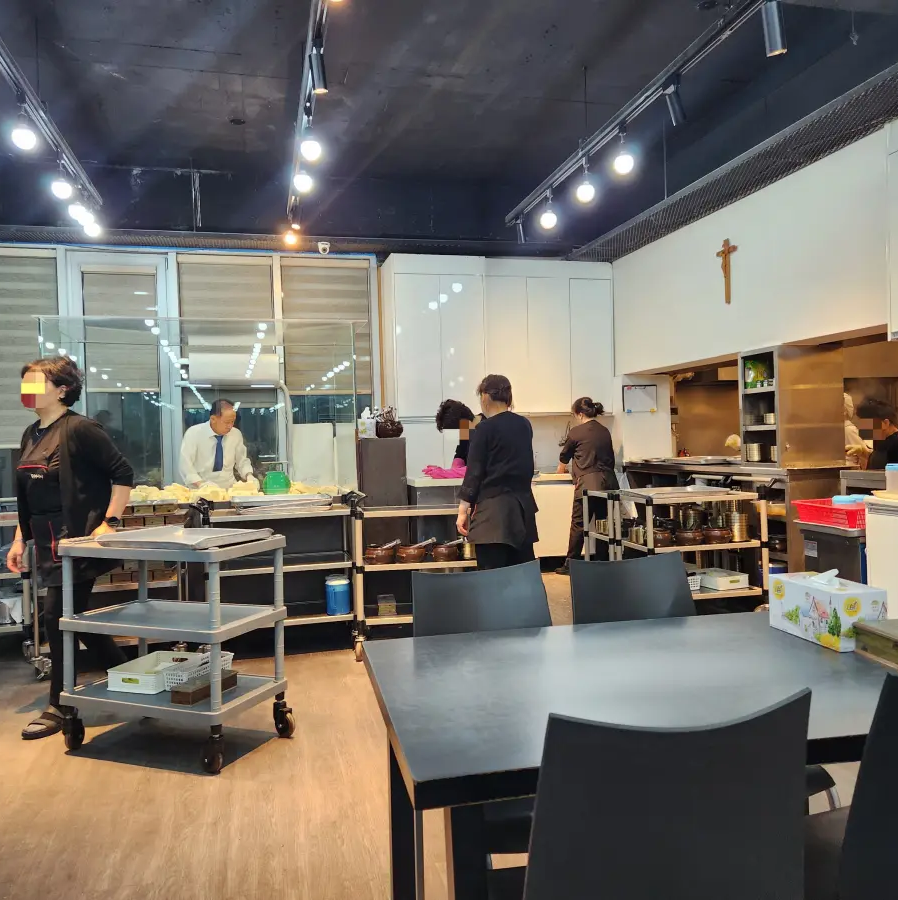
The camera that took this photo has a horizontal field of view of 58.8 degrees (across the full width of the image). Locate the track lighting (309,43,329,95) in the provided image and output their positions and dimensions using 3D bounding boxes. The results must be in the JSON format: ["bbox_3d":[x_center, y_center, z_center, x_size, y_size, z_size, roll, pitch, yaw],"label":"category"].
[{"bbox_3d":[-0.559,-1.646,3.440,0.085,0.203,0.075,-2,1,-14],"label":"track lighting"}]

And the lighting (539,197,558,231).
[{"bbox_3d":[0.718,-1.714,5.755,0.120,0.220,0.120,-1,1,0],"label":"lighting"}]

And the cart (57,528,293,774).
[{"bbox_3d":[-1.102,0.772,3.218,0.780,0.830,0.460,-1,1,23],"label":"cart"}]

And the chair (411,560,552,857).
[{"bbox_3d":[0.177,0.739,1.887,0.430,0.860,0.550,-2,1,-19],"label":"chair"}]

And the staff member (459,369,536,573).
[{"bbox_3d":[0.273,0.367,4.388,0.430,1.575,0.290,-2,1,-32],"label":"staff member"}]

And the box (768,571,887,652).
[{"bbox_3d":[0.852,0.360,1.802,0.118,0.126,0.246,-2,1,-11],"label":"box"}]

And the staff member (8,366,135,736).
[{"bbox_3d":[-1.700,0.393,3.580,0.520,1.610,0.520,-1,1,38],"label":"staff member"}]

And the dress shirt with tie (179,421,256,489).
[{"bbox_3d":[-1.635,0.040,5.623,0.510,0.530,0.330,-2,1,-25],"label":"dress shirt with tie"}]

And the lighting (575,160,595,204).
[{"bbox_3d":[0.845,-1.655,4.924,0.105,0.250,0.105,-2,1,-14],"label":"lighting"}]

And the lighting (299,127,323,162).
[{"bbox_3d":[-0.742,-1.649,4.304,0.115,0.180,0.115,-2,1,-14],"label":"lighting"}]

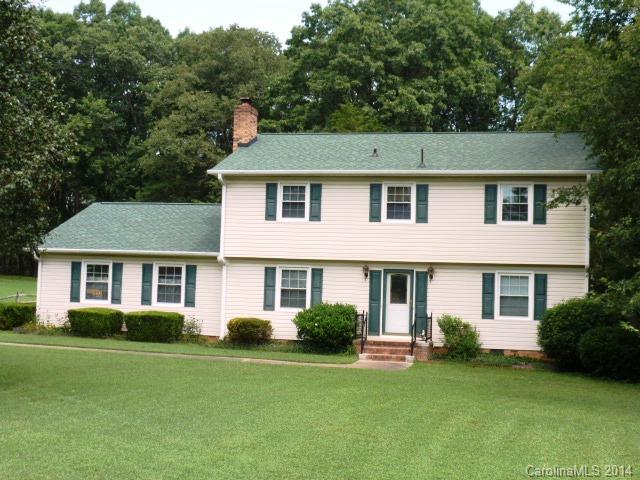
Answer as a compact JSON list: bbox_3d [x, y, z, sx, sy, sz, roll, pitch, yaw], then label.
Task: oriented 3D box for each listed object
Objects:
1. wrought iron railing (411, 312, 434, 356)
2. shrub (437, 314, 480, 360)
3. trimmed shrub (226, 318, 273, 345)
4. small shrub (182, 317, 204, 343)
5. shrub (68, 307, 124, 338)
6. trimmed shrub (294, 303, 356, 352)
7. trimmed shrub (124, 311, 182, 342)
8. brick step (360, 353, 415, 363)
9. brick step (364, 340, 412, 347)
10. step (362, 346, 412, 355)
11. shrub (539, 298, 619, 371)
[{"bbox_3d":[3.114,2.837,27.482,0.465,1.212,1.616,1,-2,13],"label":"wrought iron railing"},{"bbox_3d":[4.166,2.931,27.270,1.313,1.374,1.212,1,-2,13],"label":"shrub"},{"bbox_3d":[-2.236,2.915,28.668,1.464,0.858,1.212,1,-2,13],"label":"trimmed shrub"},{"bbox_3d":[-4.151,2.966,29.720,0.727,0.909,0.657,1,-2,13],"label":"small shrub"},{"bbox_3d":[-7.422,2.728,30.057,1.717,1.040,1.161,1,-2,13],"label":"shrub"},{"bbox_3d":[0.131,2.683,27.884,1.970,1.515,1.768,1,-2,13],"label":"trimmed shrub"},{"bbox_3d":[-5.415,2.820,29.599,1.818,1.030,1.161,1,-2,13],"label":"trimmed shrub"},{"bbox_3d":[2.019,3.517,26.909,1.646,0.192,0.333,1,-2,13],"label":"brick step"},{"bbox_3d":[2.096,3.161,27.541,1.475,0.192,0.343,1,-2,13],"label":"brick step"},{"bbox_3d":[2.057,3.334,27.221,1.515,0.192,0.333,1,-2,13],"label":"step"},{"bbox_3d":[7.432,2.670,26.181,2.222,2.071,2.121,1,-2,13],"label":"shrub"}]

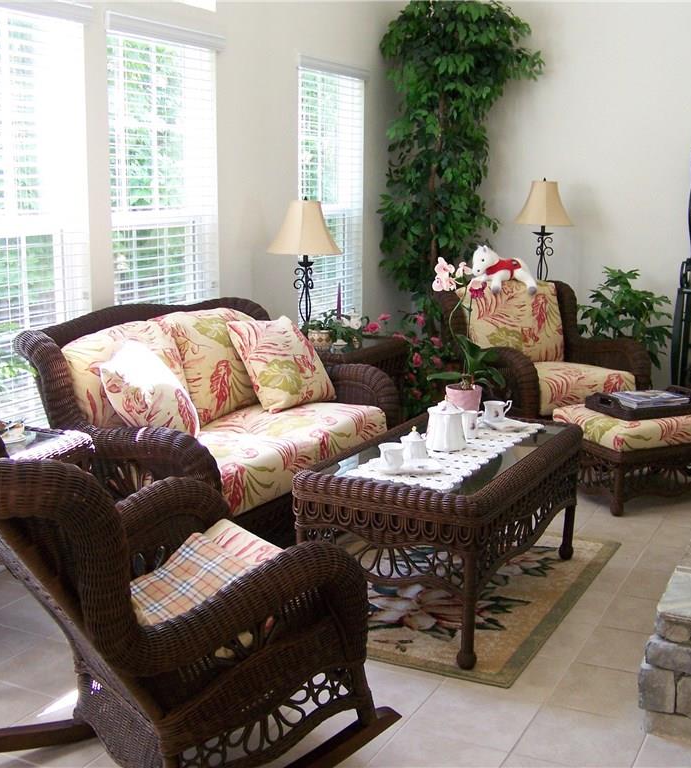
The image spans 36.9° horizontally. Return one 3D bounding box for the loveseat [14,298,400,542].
[{"bbox_3d":[-0.419,0.182,4.261,0.920,0.934,1.679,6,12,27],"label":"loveseat"}]

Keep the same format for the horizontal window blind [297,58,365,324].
[{"bbox_3d":[-0.074,-1.005,6.091,0.060,1.606,0.803,6,12,27],"label":"horizontal window blind"}]

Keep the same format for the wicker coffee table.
[{"bbox_3d":[0.384,0.488,3.790,0.666,0.558,1.204,6,12,26],"label":"wicker coffee table"}]

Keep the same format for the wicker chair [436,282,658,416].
[{"bbox_3d":[1.125,-0.090,5.908,0.880,0.920,0.880,-5,12,-26],"label":"wicker chair"}]

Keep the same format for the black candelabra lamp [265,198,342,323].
[{"bbox_3d":[-0.203,-0.582,5.374,0.385,0.760,0.385,0,11,-2],"label":"black candelabra lamp"}]

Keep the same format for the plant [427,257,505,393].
[{"bbox_3d":[0.485,-0.186,4.127,0.270,0.600,0.220,6,12,26],"label":"plant"}]

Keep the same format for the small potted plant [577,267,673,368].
[{"bbox_3d":[1.655,-0.218,6.231,0.500,0.940,0.480,6,12,26],"label":"small potted plant"}]

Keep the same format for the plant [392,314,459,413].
[{"bbox_3d":[0.475,0.010,5.616,0.390,0.800,0.370,6,12,26],"label":"plant"}]

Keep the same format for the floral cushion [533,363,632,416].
[{"bbox_3d":[1.173,-0.008,5.824,0.640,0.150,0.600,-5,12,-26],"label":"floral cushion"}]

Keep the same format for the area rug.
[{"bbox_3d":[0.337,0.735,3.957,1.091,0.010,1.472,6,12,26],"label":"area rug"}]

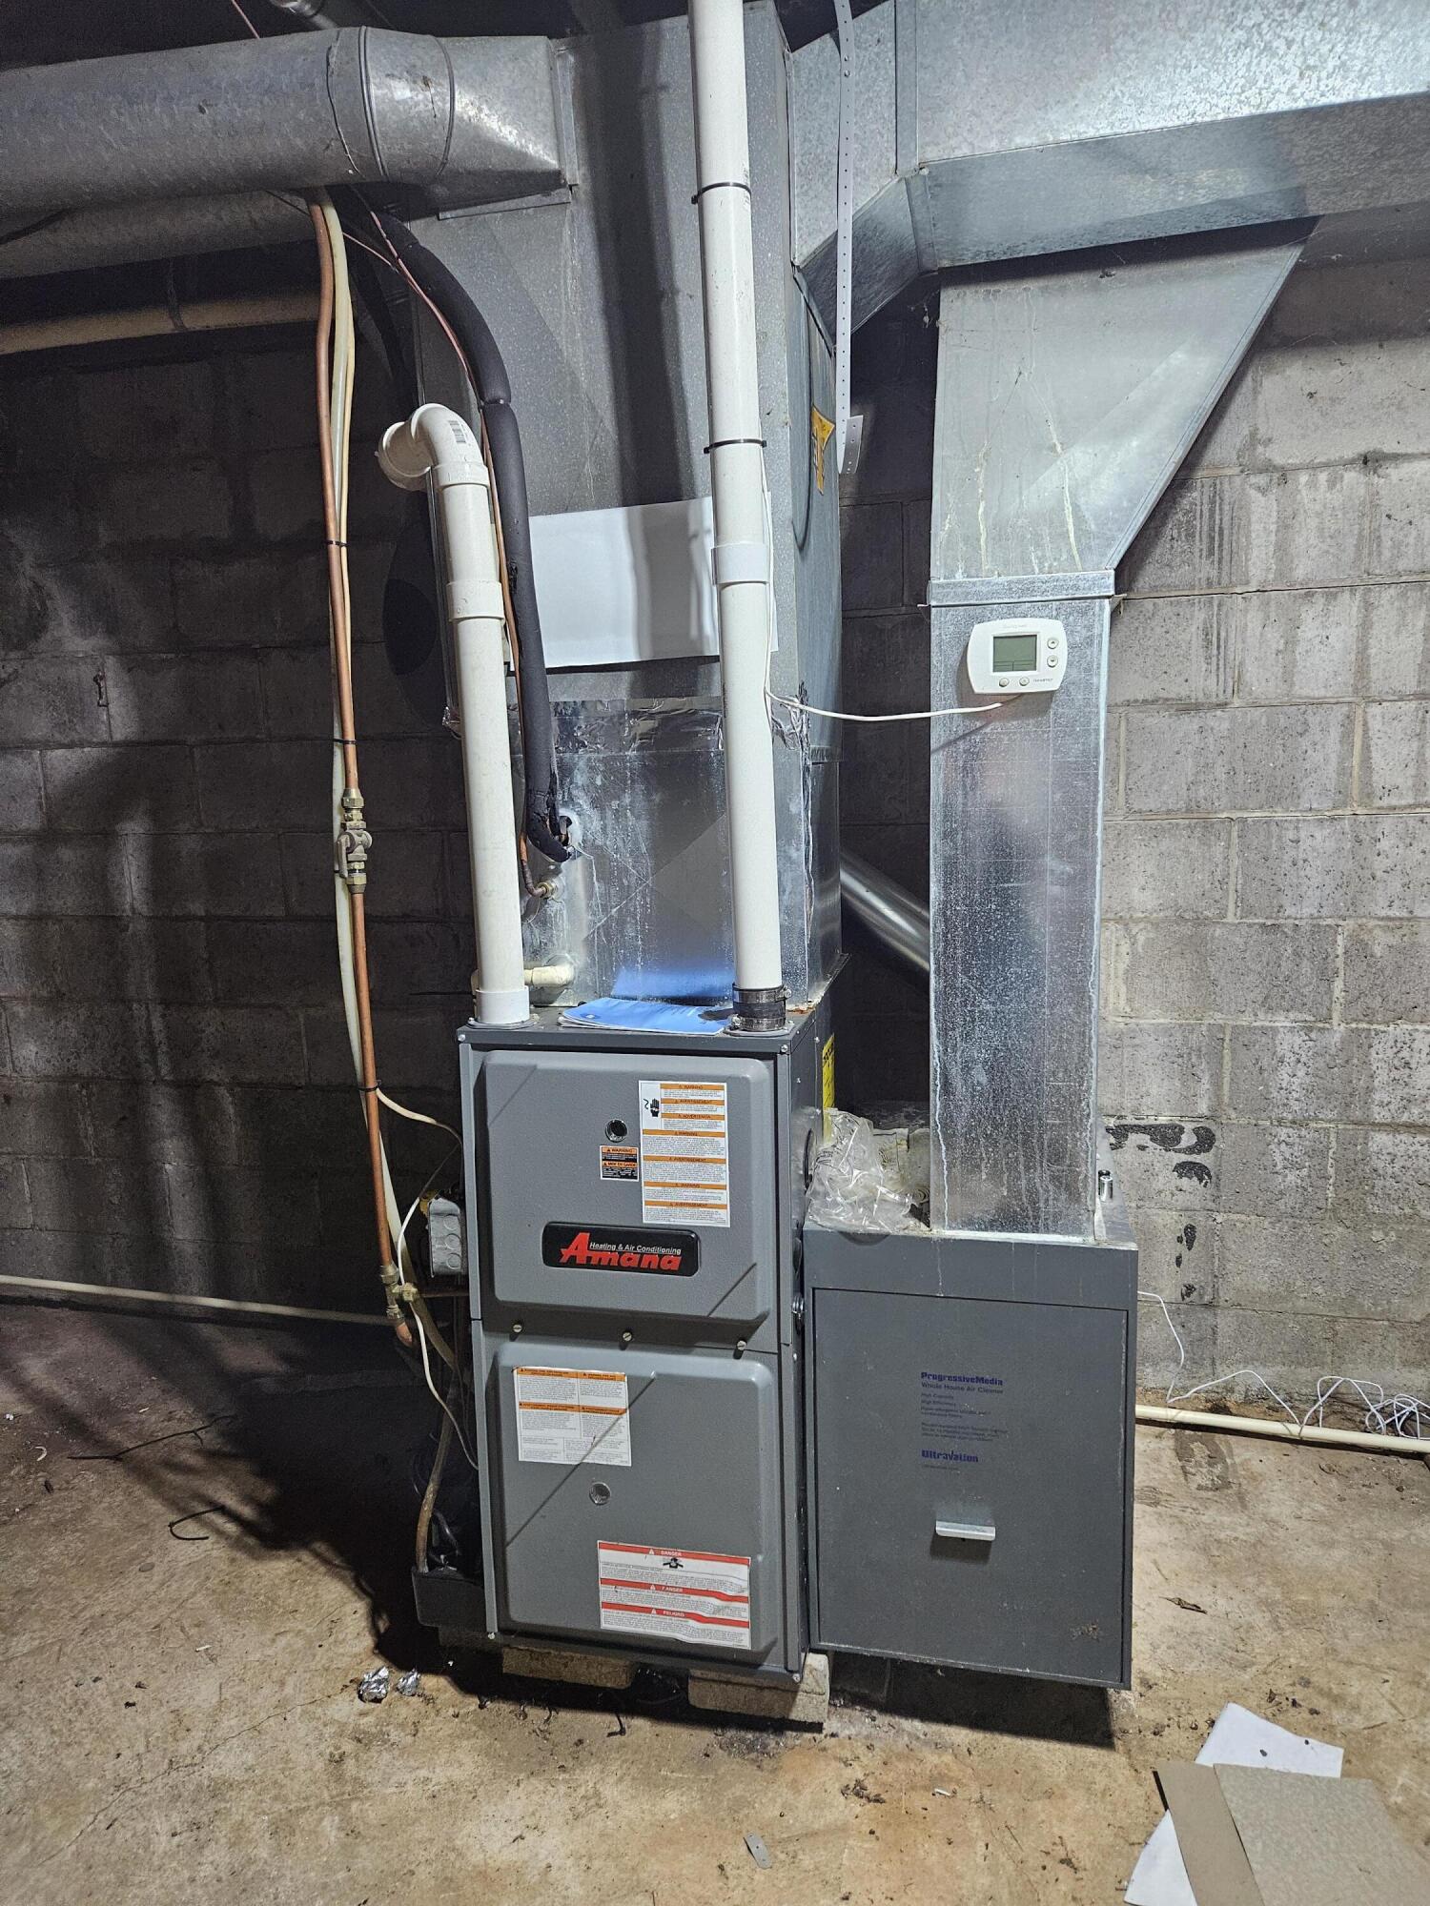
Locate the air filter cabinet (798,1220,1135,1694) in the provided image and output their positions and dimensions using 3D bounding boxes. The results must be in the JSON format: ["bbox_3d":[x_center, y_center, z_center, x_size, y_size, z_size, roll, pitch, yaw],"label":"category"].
[{"bbox_3d":[0.408,0.628,2.008,0.427,0.609,0.675,0,8,13],"label":"air filter cabinet"}]

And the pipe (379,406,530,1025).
[{"bbox_3d":[-0.348,-0.318,1.726,0.182,0.823,0.123,0,8,13],"label":"pipe"}]

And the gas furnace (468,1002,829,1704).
[{"bbox_3d":[-0.040,0.493,2.020,0.445,0.875,0.720,0,8,13],"label":"gas furnace"}]

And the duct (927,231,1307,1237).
[{"bbox_3d":[0.553,-0.310,1.790,0.467,1.300,0.530,0,8,13],"label":"duct"}]

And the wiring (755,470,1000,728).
[{"bbox_3d":[0.201,-0.445,1.548,0.298,0.322,0.055,0,8,13],"label":"wiring"}]

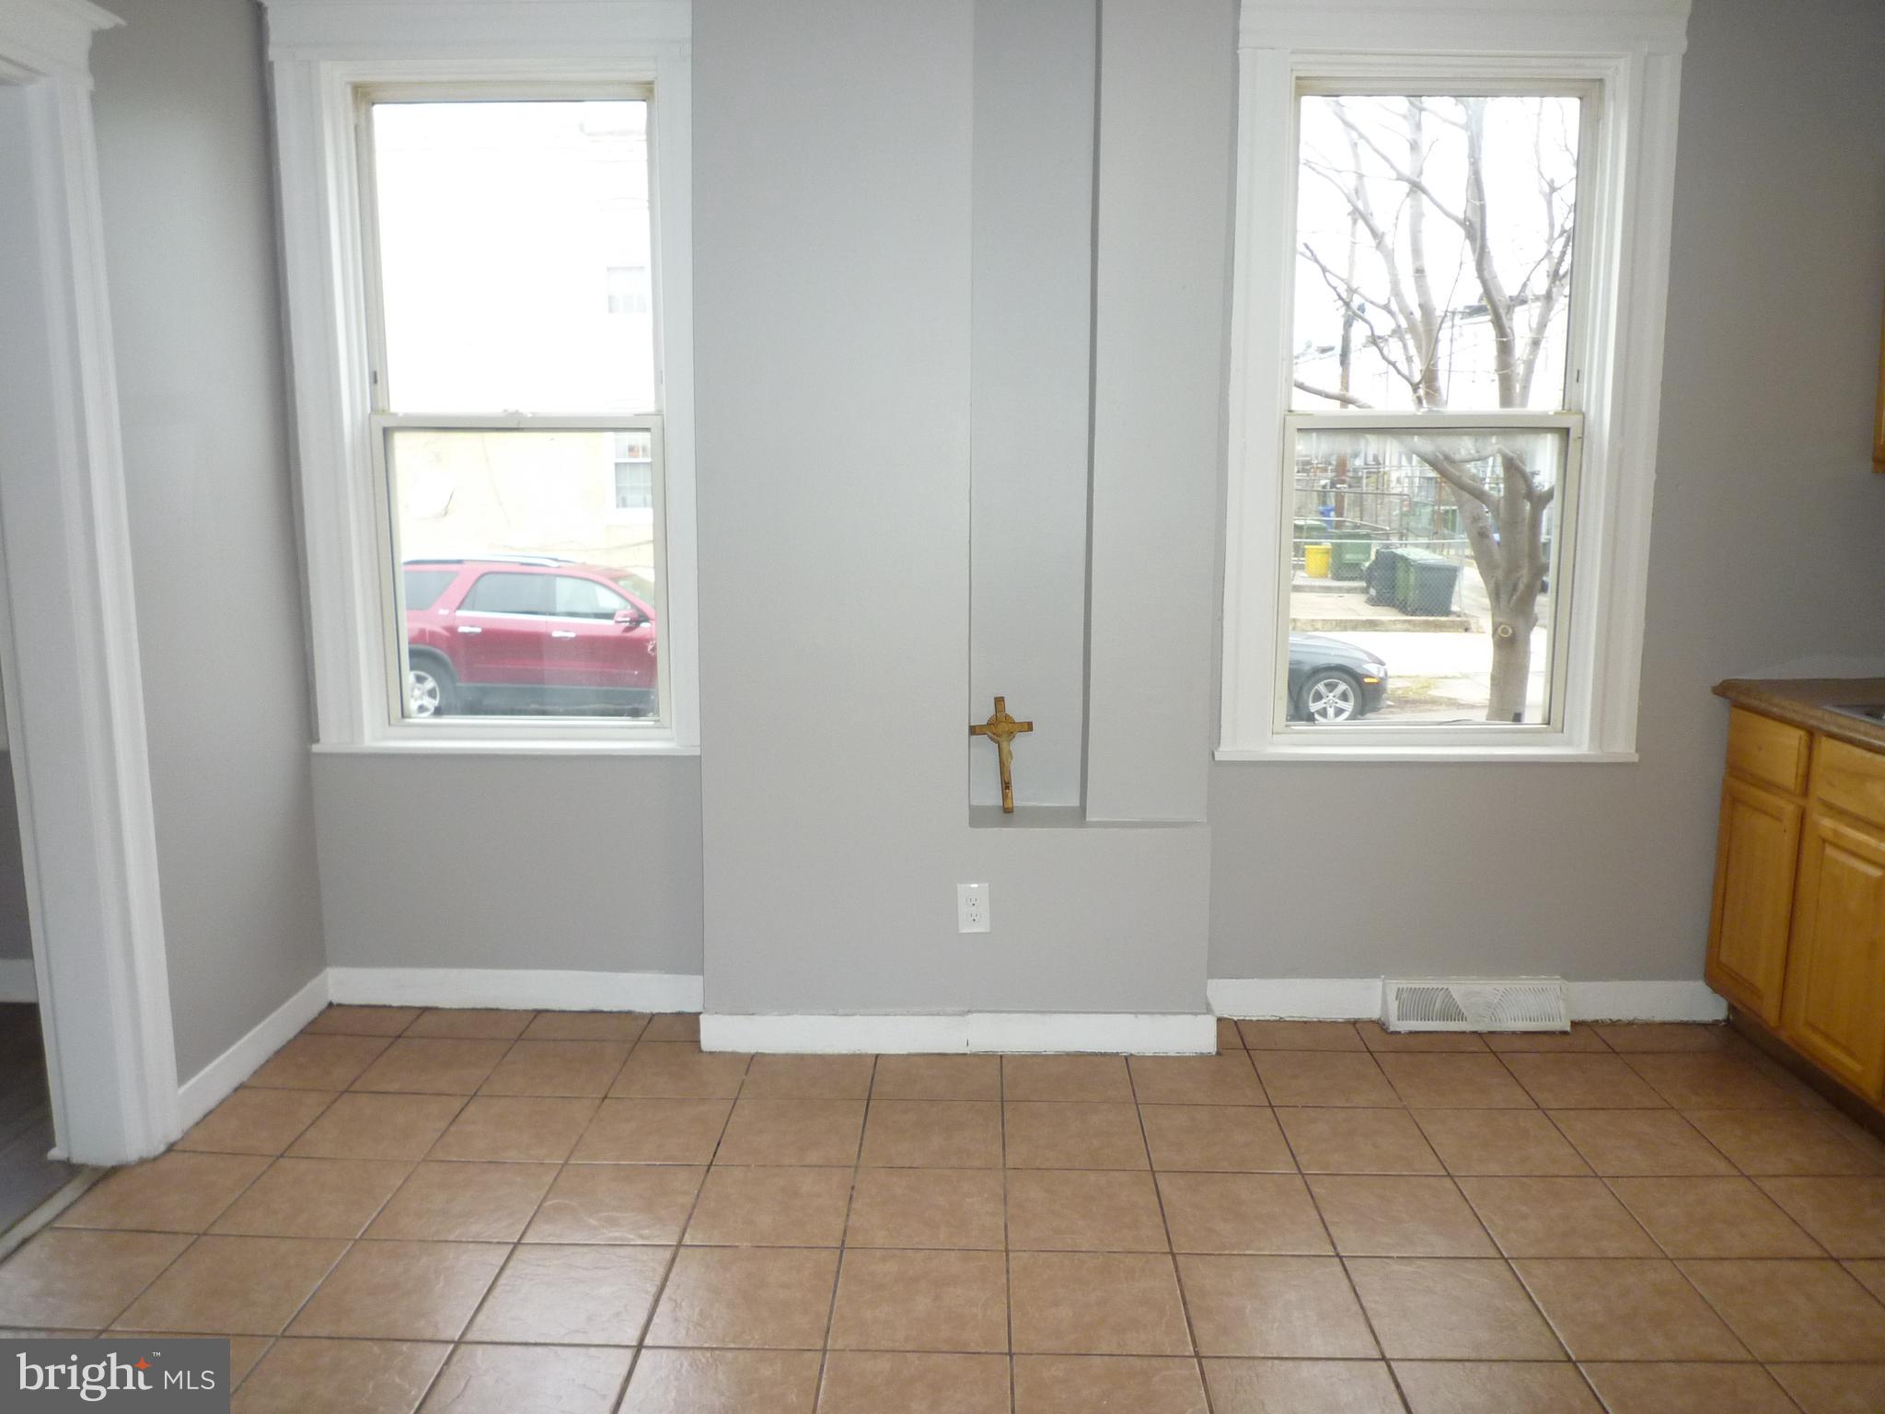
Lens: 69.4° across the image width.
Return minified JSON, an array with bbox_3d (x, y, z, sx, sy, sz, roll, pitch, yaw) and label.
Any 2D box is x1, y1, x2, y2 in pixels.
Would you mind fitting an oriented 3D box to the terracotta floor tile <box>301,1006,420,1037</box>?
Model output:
[{"bbox_3d":[-1.531,0.838,3.607,0.267,0.010,0.190,0,9,2],"label":"terracotta floor tile"}]

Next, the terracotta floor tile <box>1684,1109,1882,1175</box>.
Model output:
[{"bbox_3d":[1.794,0.934,2.911,0.302,0.010,0.299,0,10,2],"label":"terracotta floor tile"}]

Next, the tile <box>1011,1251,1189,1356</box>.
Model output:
[{"bbox_3d":[0.267,1.032,2.354,0.299,0.010,0.299,0,9,2],"label":"tile"}]

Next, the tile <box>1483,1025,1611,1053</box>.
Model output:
[{"bbox_3d":[1.538,0.853,3.502,0.301,0.010,0.201,0,9,2],"label":"tile"}]

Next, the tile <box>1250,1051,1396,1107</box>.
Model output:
[{"bbox_3d":[0.903,0.885,3.231,0.299,0.010,0.309,0,9,2],"label":"tile"}]

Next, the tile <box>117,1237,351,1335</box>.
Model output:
[{"bbox_3d":[-1.246,1.023,2.408,0.302,0.010,0.299,0,10,2],"label":"tile"}]

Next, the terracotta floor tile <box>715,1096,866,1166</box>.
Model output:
[{"bbox_3d":[-0.327,0.939,2.994,0.301,0.010,0.301,0,9,2],"label":"terracotta floor tile"}]

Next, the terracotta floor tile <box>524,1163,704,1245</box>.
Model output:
[{"bbox_3d":[-0.638,0.986,2.700,0.301,0.010,0.301,0,9,2],"label":"terracotta floor tile"}]

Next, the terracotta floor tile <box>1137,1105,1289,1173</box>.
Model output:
[{"bbox_3d":[0.591,0.936,2.945,0.302,0.010,0.299,0,10,2],"label":"terracotta floor tile"}]

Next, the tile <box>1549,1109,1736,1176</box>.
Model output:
[{"bbox_3d":[1.506,0.945,2.941,0.302,0.010,0.302,0,9,2],"label":"tile"}]

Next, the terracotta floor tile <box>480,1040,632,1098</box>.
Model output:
[{"bbox_3d":[-0.930,0.884,3.319,0.301,0.010,0.301,0,9,2],"label":"terracotta floor tile"}]

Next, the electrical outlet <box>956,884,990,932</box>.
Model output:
[{"bbox_3d":[0.078,0.496,3.347,0.077,0.124,0.008,0,9,2],"label":"electrical outlet"}]

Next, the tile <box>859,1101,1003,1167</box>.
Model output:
[{"bbox_3d":[-0.019,0.930,2.959,0.299,0.010,0.299,0,9,2],"label":"tile"}]

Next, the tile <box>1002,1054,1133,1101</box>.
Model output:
[{"bbox_3d":[0.298,0.894,3.256,0.302,0.010,0.256,0,9,2],"label":"tile"}]

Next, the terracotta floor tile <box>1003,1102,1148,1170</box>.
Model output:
[{"bbox_3d":[0.287,0.940,2.978,0.301,0.010,0.301,0,9,2],"label":"terracotta floor tile"}]

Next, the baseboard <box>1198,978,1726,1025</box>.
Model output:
[{"bbox_3d":[1.362,0.774,3.605,1.379,0.111,0.018,0,9,2],"label":"baseboard"}]

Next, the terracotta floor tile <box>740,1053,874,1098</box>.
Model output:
[{"bbox_3d":[-0.317,0.885,3.241,0.302,0.010,0.247,0,10,2],"label":"terracotta floor tile"}]

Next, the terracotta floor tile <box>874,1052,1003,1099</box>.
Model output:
[{"bbox_3d":[-0.010,0.890,3.276,0.301,0.010,0.280,0,9,2],"label":"terracotta floor tile"}]

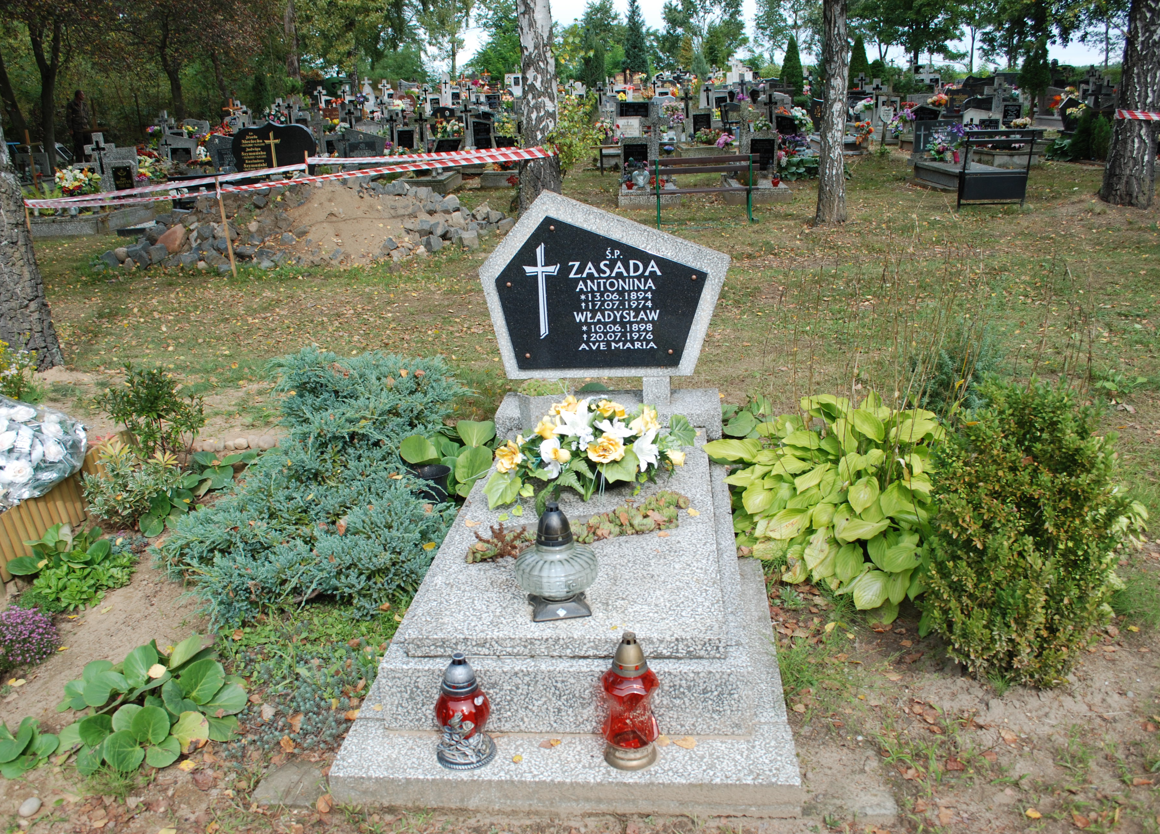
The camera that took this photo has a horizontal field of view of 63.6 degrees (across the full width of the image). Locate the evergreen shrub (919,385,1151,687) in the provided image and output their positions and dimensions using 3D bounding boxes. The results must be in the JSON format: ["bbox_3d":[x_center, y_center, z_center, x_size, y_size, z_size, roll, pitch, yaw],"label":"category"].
[{"bbox_3d":[1.187,0.288,2.425,0.550,0.771,0.510,7,21,27],"label":"evergreen shrub"}]

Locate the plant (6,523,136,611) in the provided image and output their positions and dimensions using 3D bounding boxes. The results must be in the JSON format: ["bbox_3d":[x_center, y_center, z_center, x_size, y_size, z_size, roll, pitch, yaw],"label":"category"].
[{"bbox_3d":[-1.778,0.510,3.270,0.420,0.170,0.340,-15,23,-29],"label":"plant"}]

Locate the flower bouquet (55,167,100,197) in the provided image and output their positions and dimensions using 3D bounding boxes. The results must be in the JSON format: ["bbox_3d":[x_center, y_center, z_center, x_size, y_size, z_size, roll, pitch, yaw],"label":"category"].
[{"bbox_3d":[-6.902,-3.225,12.820,0.560,0.400,0.420,-1,20,6],"label":"flower bouquet"}]

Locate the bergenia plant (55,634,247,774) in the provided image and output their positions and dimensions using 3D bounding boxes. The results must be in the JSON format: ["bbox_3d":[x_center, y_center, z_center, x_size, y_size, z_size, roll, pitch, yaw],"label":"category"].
[{"bbox_3d":[-1.142,0.741,2.513,0.470,0.190,0.350,-14,22,-27],"label":"bergenia plant"}]

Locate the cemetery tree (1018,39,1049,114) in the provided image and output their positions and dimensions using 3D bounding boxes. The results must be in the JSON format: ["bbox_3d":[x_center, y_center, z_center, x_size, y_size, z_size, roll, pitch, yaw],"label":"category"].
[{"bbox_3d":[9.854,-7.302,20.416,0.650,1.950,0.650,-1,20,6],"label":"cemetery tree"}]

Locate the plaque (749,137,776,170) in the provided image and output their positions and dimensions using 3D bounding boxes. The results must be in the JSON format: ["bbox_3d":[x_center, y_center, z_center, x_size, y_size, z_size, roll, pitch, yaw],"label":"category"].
[{"bbox_3d":[2.346,-3.414,12.039,0.300,0.390,0.030,-1,20,6],"label":"plaque"}]

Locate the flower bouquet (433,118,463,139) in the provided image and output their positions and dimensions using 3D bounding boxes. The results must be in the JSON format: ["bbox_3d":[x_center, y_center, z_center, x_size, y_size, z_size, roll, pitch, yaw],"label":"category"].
[{"bbox_3d":[-2.566,-5.612,18.200,0.580,0.400,0.380,-1,19,6],"label":"flower bouquet"}]

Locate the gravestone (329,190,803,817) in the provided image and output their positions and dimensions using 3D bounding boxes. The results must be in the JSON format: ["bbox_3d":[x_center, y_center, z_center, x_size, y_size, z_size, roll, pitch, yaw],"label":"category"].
[{"bbox_3d":[0.020,0.001,2.875,1.080,1.206,1.976,-1,20,6],"label":"gravestone"}]

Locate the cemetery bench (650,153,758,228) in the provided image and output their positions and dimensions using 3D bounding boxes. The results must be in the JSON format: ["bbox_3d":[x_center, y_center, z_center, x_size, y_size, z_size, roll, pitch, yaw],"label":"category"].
[{"bbox_3d":[1.431,-2.679,11.039,1.250,0.810,0.520,-4,19,-3],"label":"cemetery bench"}]

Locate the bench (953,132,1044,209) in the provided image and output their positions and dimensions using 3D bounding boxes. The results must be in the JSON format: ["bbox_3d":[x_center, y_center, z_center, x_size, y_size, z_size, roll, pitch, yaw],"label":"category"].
[{"bbox_3d":[4.989,-2.993,11.286,0.860,0.880,0.520,-1,19,7],"label":"bench"}]

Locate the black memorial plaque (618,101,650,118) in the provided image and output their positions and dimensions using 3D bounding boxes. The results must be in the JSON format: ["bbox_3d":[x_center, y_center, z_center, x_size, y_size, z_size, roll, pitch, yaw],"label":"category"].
[{"bbox_3d":[0.950,-5.375,16.353,0.540,0.260,0.030,-1,20,6],"label":"black memorial plaque"}]

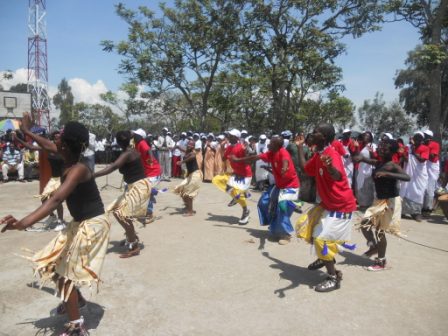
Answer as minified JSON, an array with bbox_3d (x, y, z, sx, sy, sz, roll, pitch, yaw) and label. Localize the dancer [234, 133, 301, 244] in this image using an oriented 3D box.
[{"bbox_3d":[0.605,0.320,4.970,0.850,1.520,0.620,-1,7,-25],"label":"dancer"}]

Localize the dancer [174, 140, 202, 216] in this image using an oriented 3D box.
[{"bbox_3d":[-0.670,0.204,6.599,0.520,1.405,0.470,-2,7,-22],"label":"dancer"}]

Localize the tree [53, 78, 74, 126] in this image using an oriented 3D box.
[{"bbox_3d":[-20.671,-7.856,45.000,2.700,7.300,2.700,0,6,-11],"label":"tree"}]

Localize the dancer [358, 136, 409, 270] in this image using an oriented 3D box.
[{"bbox_3d":[1.837,0.426,4.025,0.550,1.504,0.550,-5,8,-37],"label":"dancer"}]

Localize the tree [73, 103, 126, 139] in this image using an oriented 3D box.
[{"bbox_3d":[-13.351,-4.717,37.713,5.438,4.639,4.894,0,6,0],"label":"tree"}]

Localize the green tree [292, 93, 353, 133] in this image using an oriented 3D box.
[{"bbox_3d":[7.635,-3.494,26.781,4.636,4.508,4.173,0,6,0],"label":"green tree"}]

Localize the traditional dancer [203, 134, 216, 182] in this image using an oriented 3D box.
[{"bbox_3d":[-0.457,-0.322,11.002,0.450,1.522,0.350,1,6,11],"label":"traditional dancer"}]

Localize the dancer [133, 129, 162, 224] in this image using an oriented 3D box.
[{"bbox_3d":[-1.286,0.141,5.800,0.580,1.580,0.520,4,7,18],"label":"dancer"}]

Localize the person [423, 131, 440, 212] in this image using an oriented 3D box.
[{"bbox_3d":[4.029,0.084,6.800,0.400,1.630,0.480,0,7,-18],"label":"person"}]

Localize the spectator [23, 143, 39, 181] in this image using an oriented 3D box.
[{"bbox_3d":[-5.926,-0.199,10.700,0.520,1.200,0.720,0,6,-11],"label":"spectator"}]

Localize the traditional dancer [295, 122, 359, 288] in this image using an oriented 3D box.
[{"bbox_3d":[1.009,0.400,3.474,0.620,1.672,0.550,-3,7,-30],"label":"traditional dancer"}]

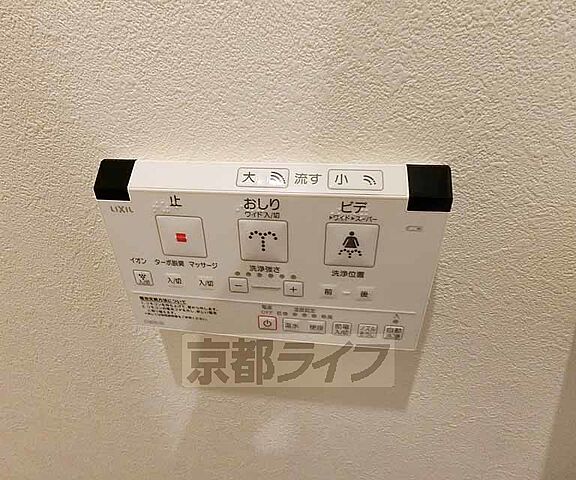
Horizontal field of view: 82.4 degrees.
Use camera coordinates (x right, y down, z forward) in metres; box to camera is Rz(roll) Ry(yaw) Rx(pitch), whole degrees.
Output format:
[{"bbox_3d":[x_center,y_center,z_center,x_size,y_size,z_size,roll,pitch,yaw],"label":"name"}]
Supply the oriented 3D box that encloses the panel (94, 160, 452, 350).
[{"bbox_3d":[-0.013,0.012,0.213,0.205,0.118,0.026,3,32,7],"label":"panel"}]

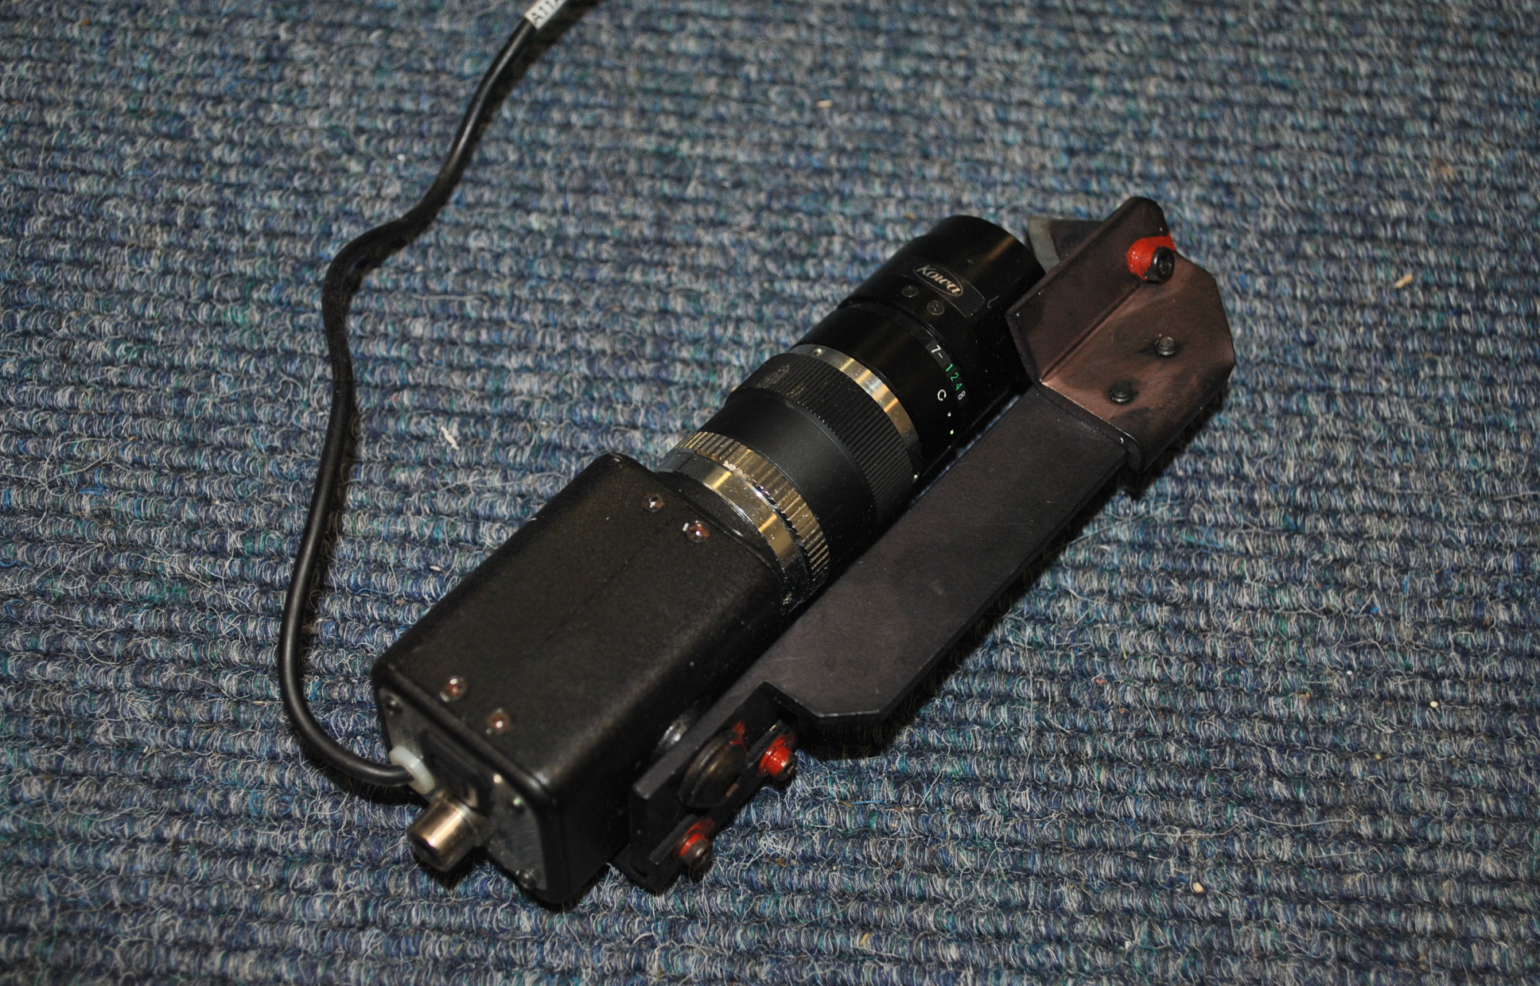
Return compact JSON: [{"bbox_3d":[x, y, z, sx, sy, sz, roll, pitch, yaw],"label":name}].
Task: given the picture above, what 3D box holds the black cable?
[{"bbox_3d":[-0.067,-0.028,0.392,0.033,0.018,0.173,6,60,-2],"label":"black cable"}]

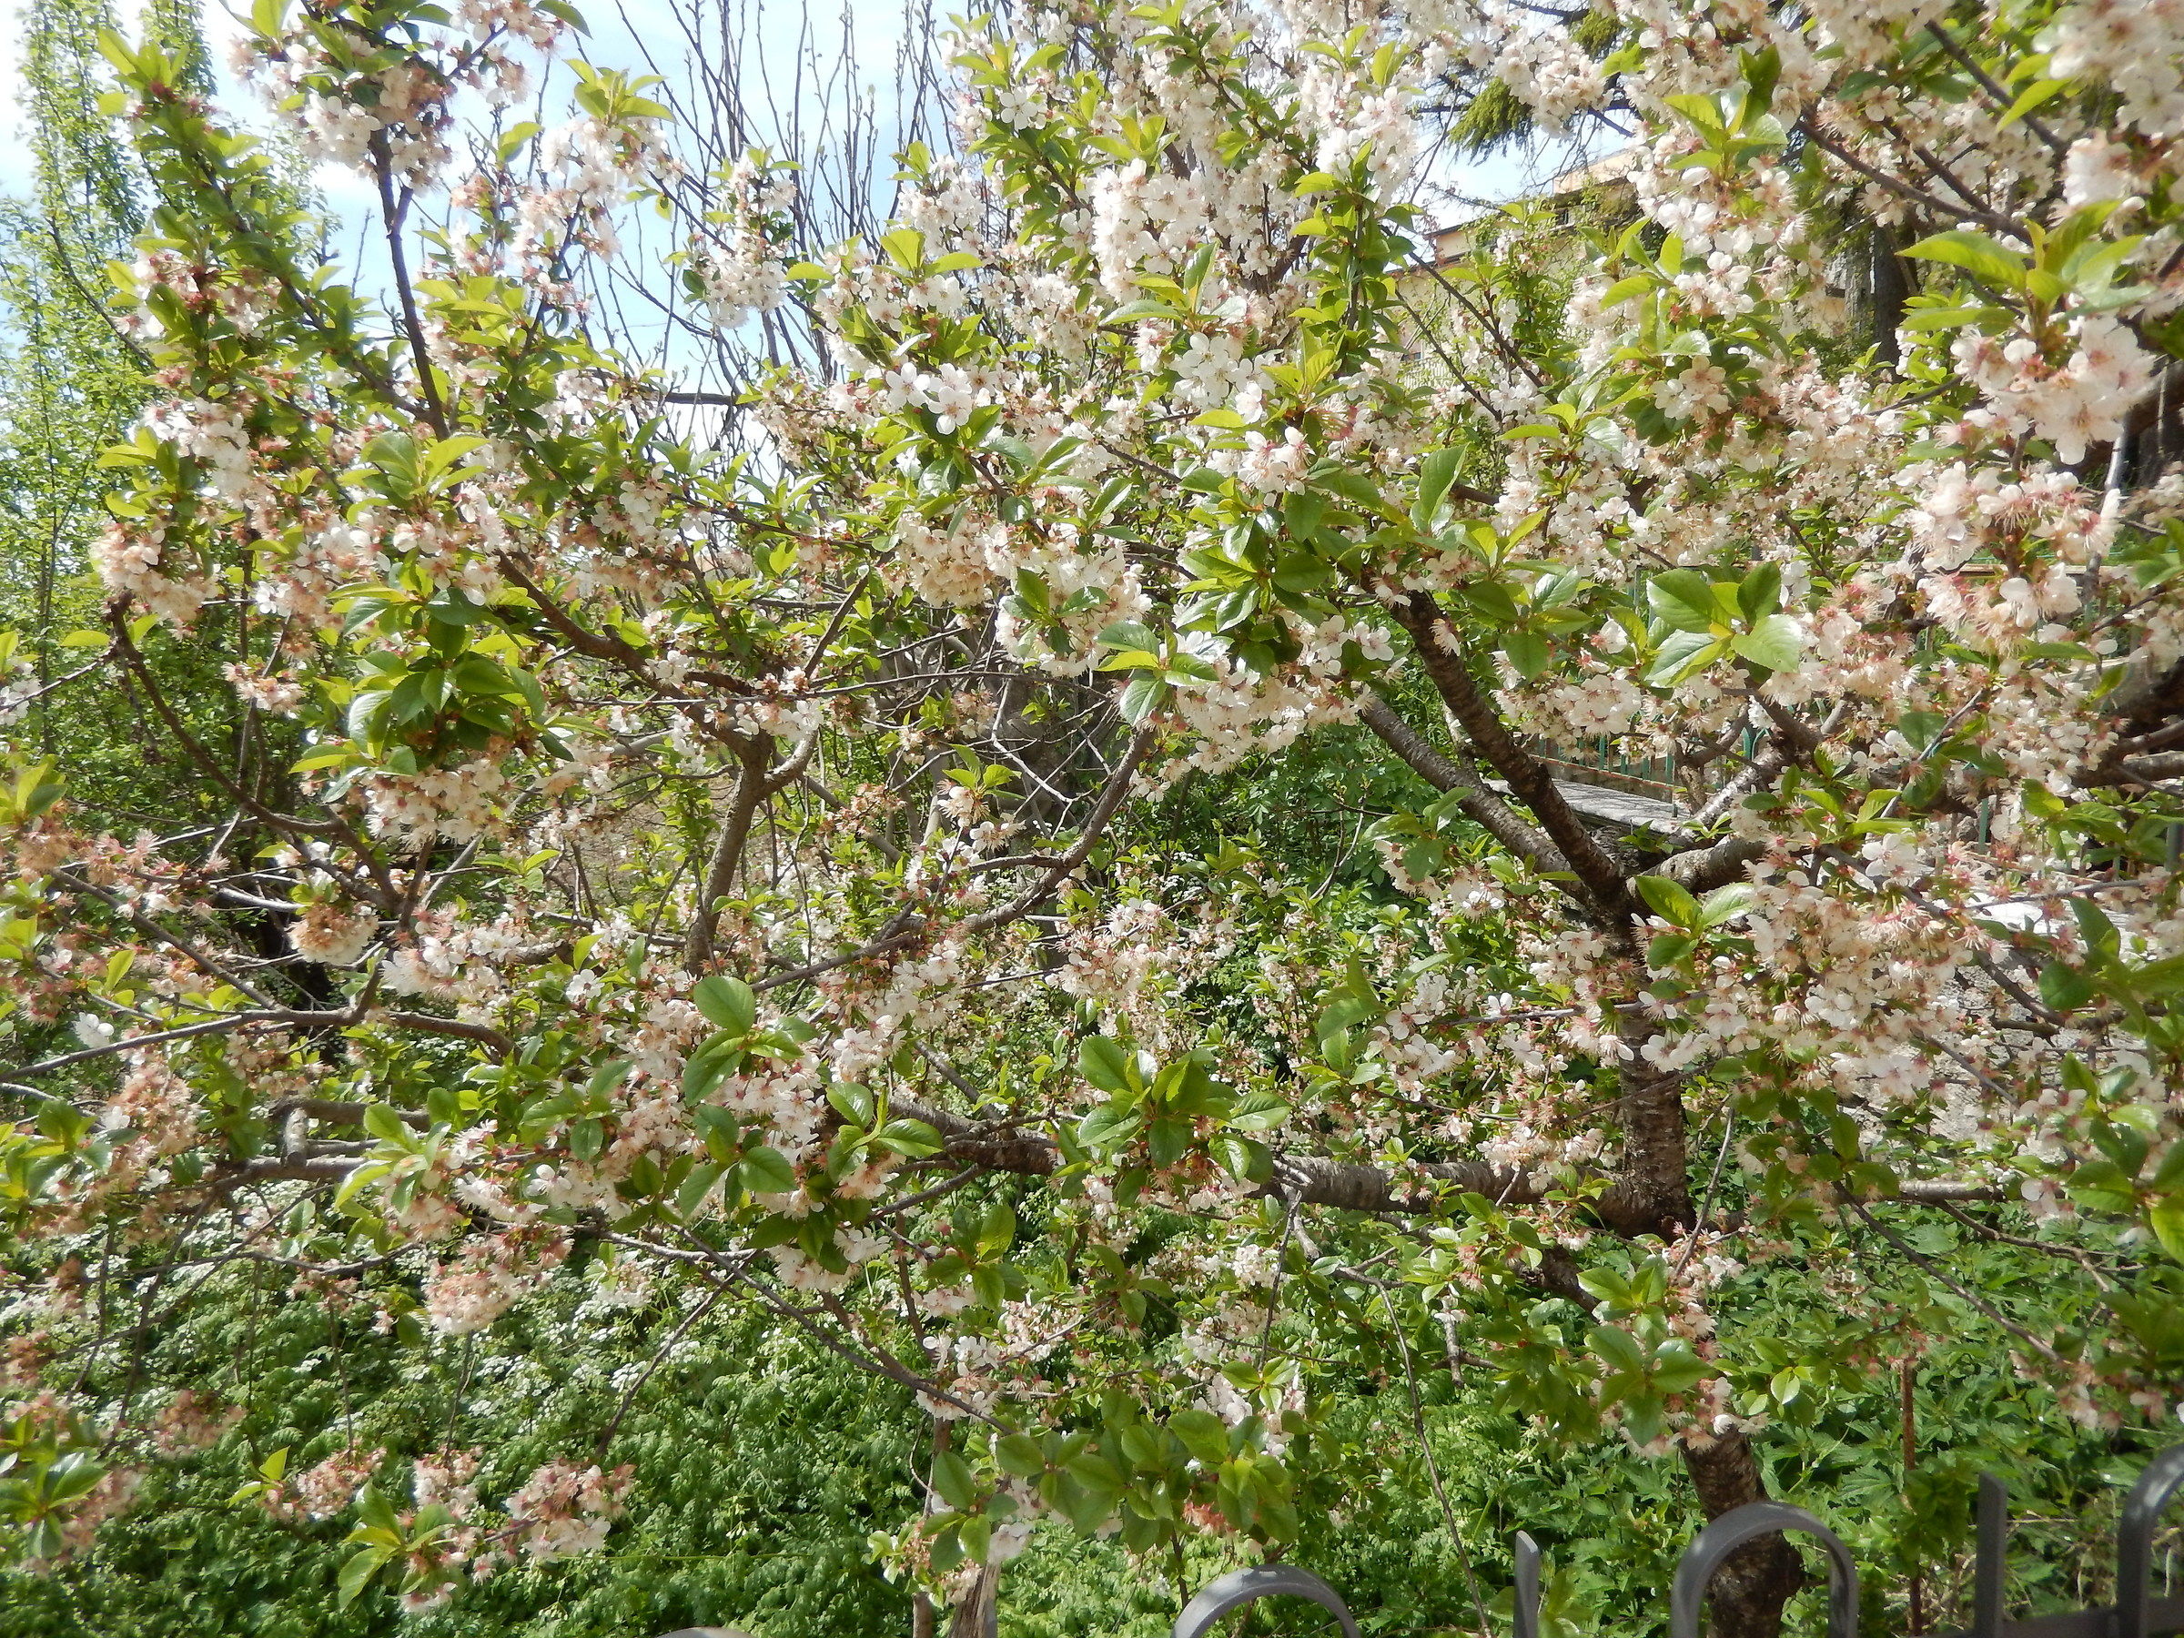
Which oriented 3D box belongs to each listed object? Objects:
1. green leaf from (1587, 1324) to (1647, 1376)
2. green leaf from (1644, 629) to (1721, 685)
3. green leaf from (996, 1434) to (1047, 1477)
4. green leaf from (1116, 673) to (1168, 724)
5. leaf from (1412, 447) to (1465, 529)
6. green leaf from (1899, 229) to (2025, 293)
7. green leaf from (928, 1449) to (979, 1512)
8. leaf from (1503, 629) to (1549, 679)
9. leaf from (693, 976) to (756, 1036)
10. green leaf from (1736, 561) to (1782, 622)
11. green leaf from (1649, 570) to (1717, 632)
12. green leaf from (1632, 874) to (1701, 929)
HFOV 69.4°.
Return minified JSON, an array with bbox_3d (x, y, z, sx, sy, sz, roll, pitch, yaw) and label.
[{"bbox_3d":[0.425,0.432,1.280,0.059,0.029,0.011,39,-3,5],"label":"green leaf"},{"bbox_3d":[0.420,-0.114,1.120,0.065,0.028,0.014,-32,-6,5],"label":"green leaf"},{"bbox_3d":[-0.058,0.519,1.280,0.050,0.032,0.011,37,-21,-15],"label":"green leaf"},{"bbox_3d":[0.042,-0.092,1.220,0.026,0.050,0.011,38,-25,-1],"label":"green leaf"},{"bbox_3d":[0.266,-0.248,1.180,0.025,0.065,0.013,23,26,7],"label":"leaf"},{"bbox_3d":[0.443,-0.278,0.800,0.065,0.014,0.030,19,-24,11],"label":"green leaf"},{"bbox_3d":[-0.110,0.532,1.270,0.028,0.054,0.011,-31,3,-16],"label":"green leaf"},{"bbox_3d":[0.328,-0.123,1.180,0.033,0.048,0.011,-1,-37,16],"label":"leaf"},{"bbox_3d":[-0.268,0.138,1.150,0.035,0.055,0.011,-47,20,-14],"label":"leaf"},{"bbox_3d":[0.480,-0.162,1.130,0.026,0.050,0.011,24,41,18],"label":"green leaf"},{"bbox_3d":[0.425,-0.153,1.130,0.065,0.037,0.011,34,18,-2],"label":"green leaf"},{"bbox_3d":[0.457,0.066,1.250,0.067,0.028,0.011,37,10,-2],"label":"green leaf"}]

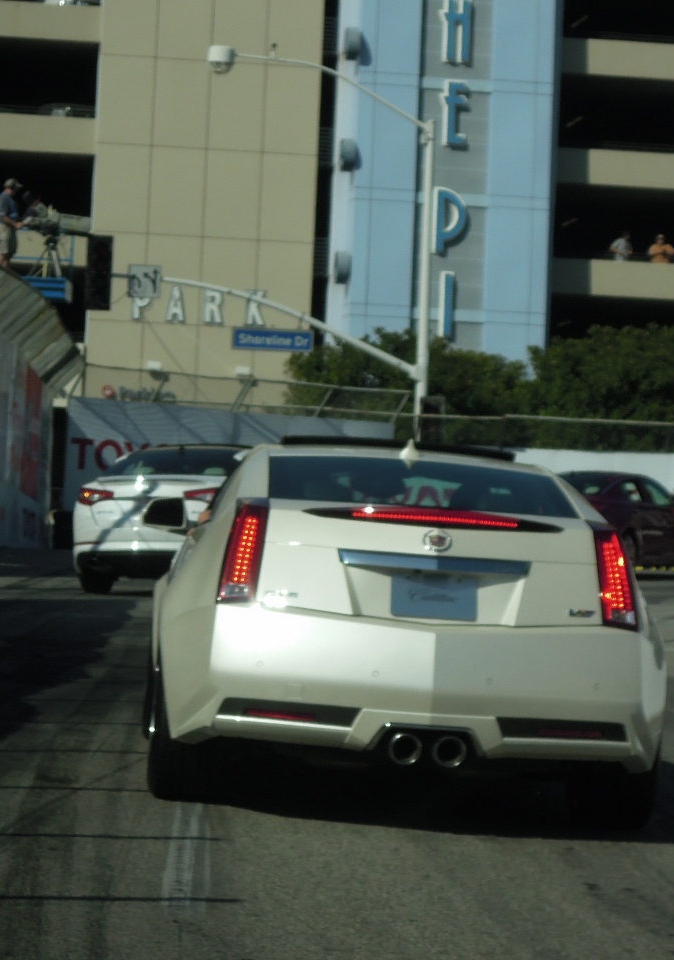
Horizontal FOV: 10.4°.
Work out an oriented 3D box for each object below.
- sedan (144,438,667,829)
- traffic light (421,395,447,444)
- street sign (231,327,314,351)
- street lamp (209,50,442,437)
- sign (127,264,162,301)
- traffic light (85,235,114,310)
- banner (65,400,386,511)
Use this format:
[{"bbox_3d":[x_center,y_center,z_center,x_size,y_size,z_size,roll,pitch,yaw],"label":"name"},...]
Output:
[{"bbox_3d":[0.221,0.534,15.300,1.880,1.430,4.790,4,0,-3],"label":"sedan"},{"bbox_3d":[2.077,-1.213,79.798,0.530,1.200,0.420,3,0,-5],"label":"traffic light"},{"bbox_3d":[-1.480,-3.226,85.500,1.840,0.470,0.060,2,0,-2],"label":"street sign"},{"bbox_3d":[-0.445,-4.055,79.589,5.050,10.700,0.580,3,0,-10],"label":"street lamp"},{"bbox_3d":[-4.451,-4.578,85.500,0.760,0.760,0.040,2,0,-3],"label":"sign"},{"bbox_3d":[-5.480,-4.786,85.500,0.600,1.680,0.450,2,0,-3],"label":"traffic light"},{"bbox_3d":[-1.556,-0.298,59.250,0.100,1.750,9.200,2,0,34],"label":"banner"}]

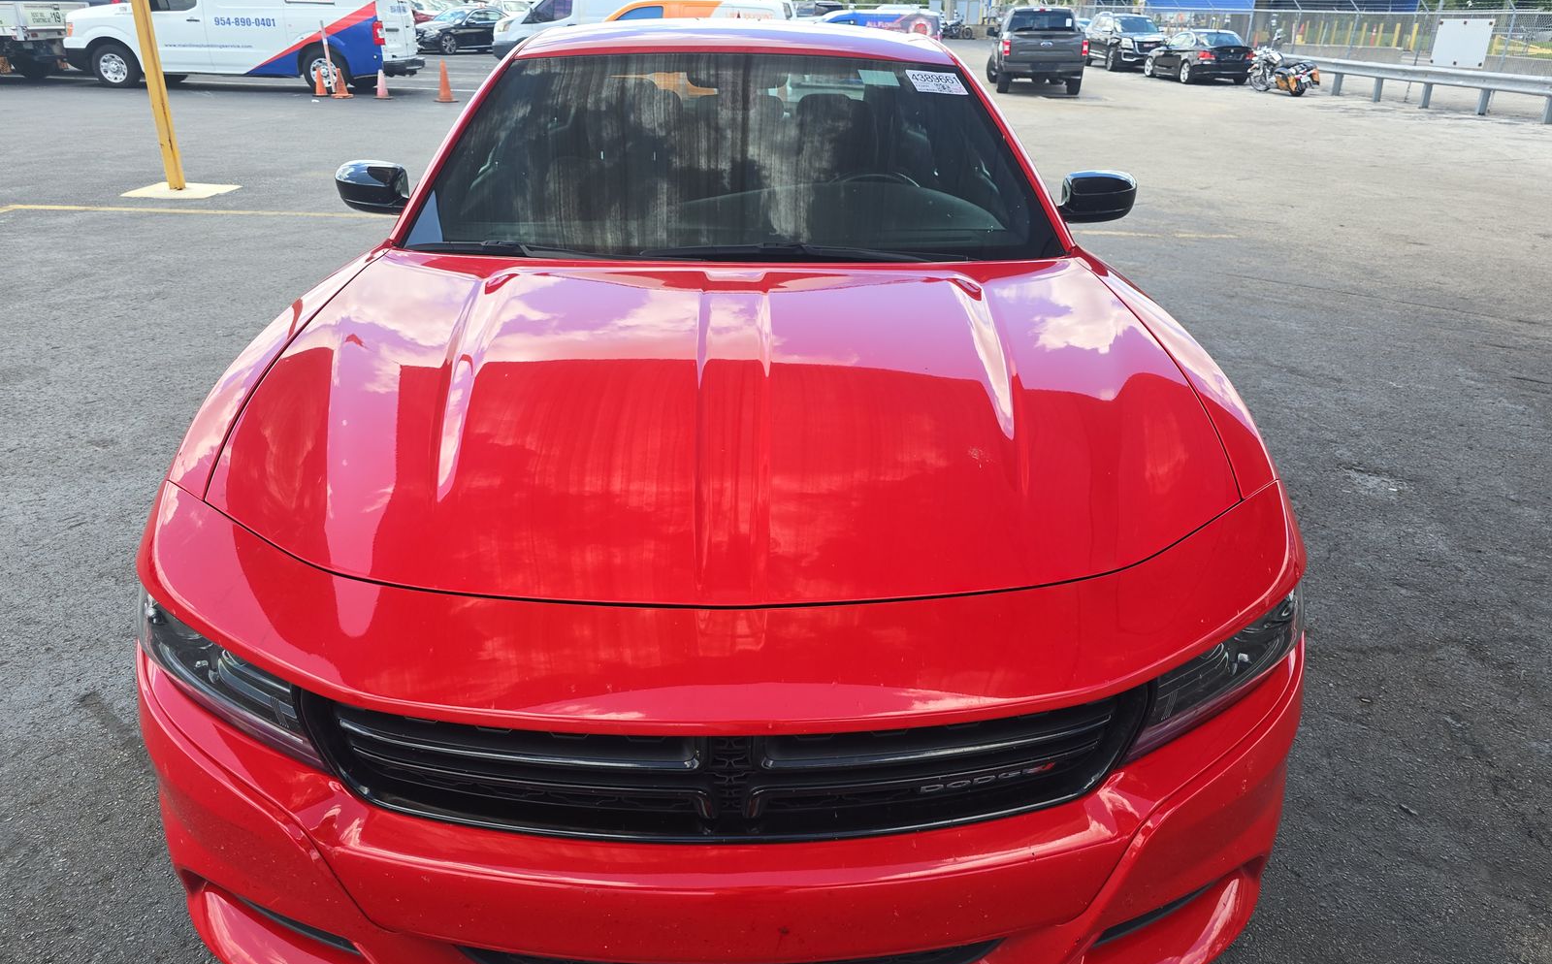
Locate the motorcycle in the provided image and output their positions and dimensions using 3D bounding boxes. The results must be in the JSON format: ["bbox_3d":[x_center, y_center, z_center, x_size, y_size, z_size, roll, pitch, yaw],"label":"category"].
[{"bbox_3d":[12.975,-10.611,26.422,0.920,1.260,2.350,-3,25,-10],"label":"motorcycle"}]

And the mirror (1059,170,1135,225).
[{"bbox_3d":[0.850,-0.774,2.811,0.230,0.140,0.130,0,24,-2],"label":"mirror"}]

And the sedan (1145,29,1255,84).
[{"bbox_3d":[12.550,-12.740,30.800,1.770,1.420,4.370,-1,24,-5],"label":"sedan"}]

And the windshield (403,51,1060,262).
[{"bbox_3d":[-0.096,-0.818,2.553,1.540,0.150,0.800,0,57,-2],"label":"windshield"}]

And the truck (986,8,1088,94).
[{"bbox_3d":[6.760,-11.270,26.900,2.080,1.950,5.850,4,24,6],"label":"truck"}]

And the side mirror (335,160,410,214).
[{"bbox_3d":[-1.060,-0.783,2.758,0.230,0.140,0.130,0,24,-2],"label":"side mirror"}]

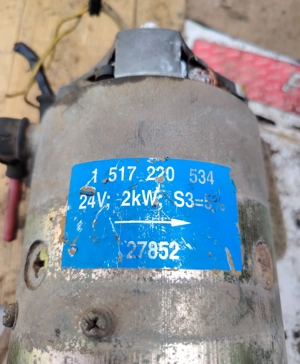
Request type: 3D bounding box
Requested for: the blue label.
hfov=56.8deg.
[{"bbox_3d":[0.002,0.011,0.094,0.061,0.008,0.037,1,73,-2],"label":"blue label"}]

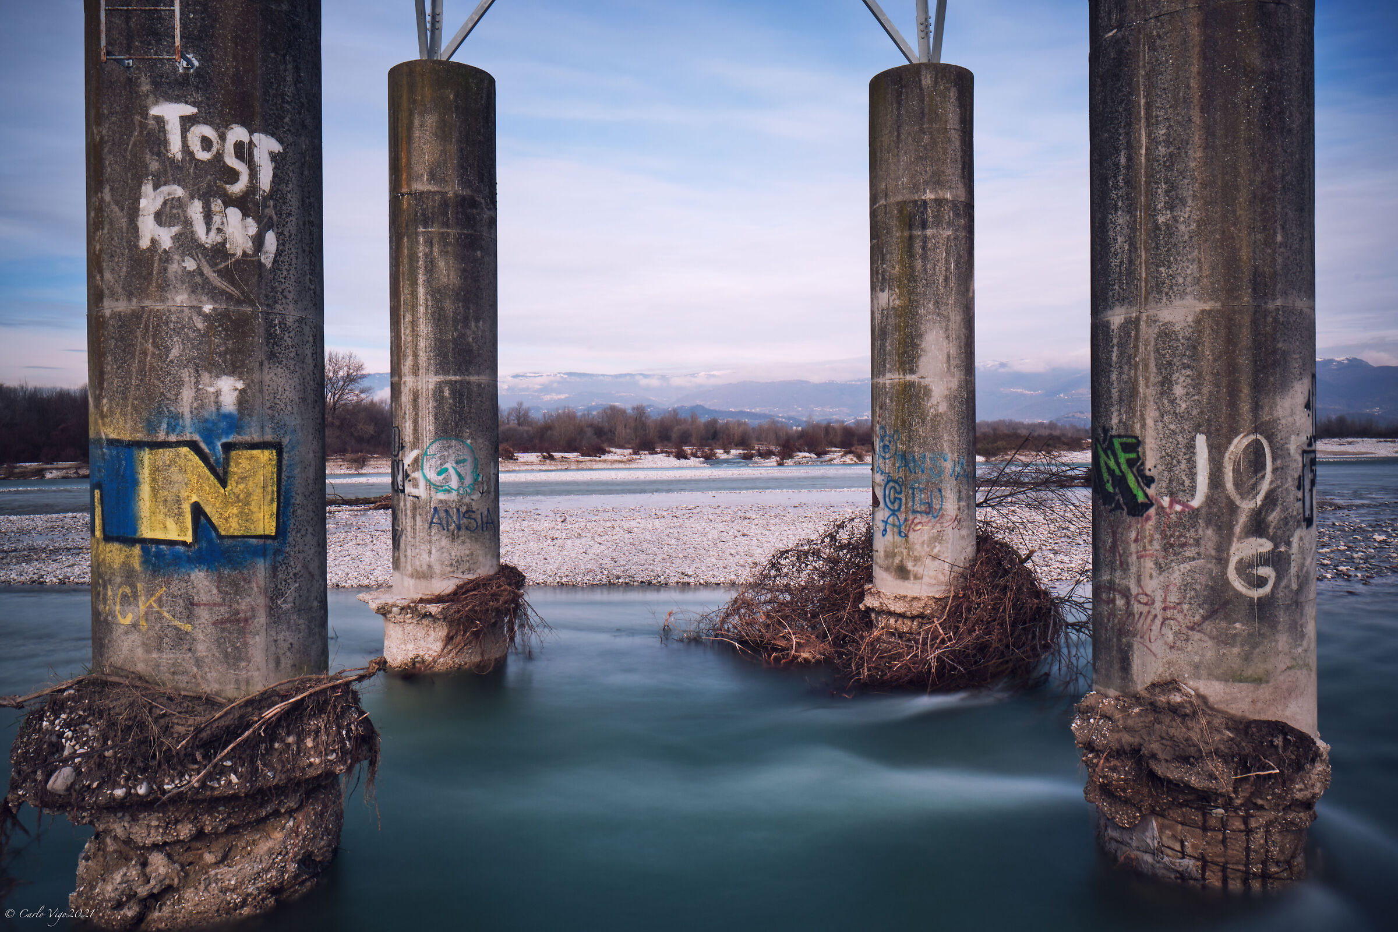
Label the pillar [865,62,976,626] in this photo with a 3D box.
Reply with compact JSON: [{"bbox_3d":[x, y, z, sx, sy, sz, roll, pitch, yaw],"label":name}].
[{"bbox_3d":[3.000,-1.540,12.500,1.370,7.100,1.370,0,1,0],"label":"pillar"}]

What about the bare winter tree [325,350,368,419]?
[{"bbox_3d":[-48.600,-8.800,125.000,9.500,13.300,9.500,0,1,0],"label":"bare winter tree"}]

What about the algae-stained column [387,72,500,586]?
[{"bbox_3d":[-3.310,-1.700,12.160,1.350,6.650,1.350,0,1,0],"label":"algae-stained column"}]

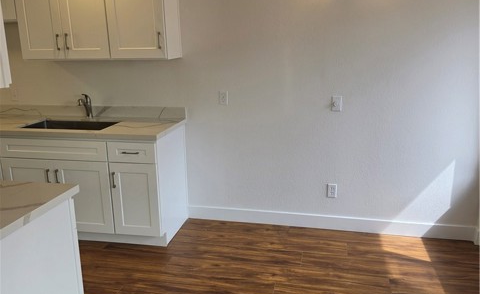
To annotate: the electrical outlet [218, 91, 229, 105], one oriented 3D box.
[{"bbox_3d":[-0.136,-0.397,3.487,0.076,0.117,0.011,2,15,12],"label":"electrical outlet"}]

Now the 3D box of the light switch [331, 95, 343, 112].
[{"bbox_3d":[0.753,-0.331,3.300,0.078,0.119,0.020,2,15,12],"label":"light switch"}]

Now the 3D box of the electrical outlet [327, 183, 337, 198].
[{"bbox_3d":[0.758,0.362,3.490,0.076,0.118,0.011,2,15,12],"label":"electrical outlet"}]

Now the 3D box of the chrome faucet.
[{"bbox_3d":[-1.324,-0.345,3.646,0.056,0.220,0.175,2,15,12],"label":"chrome faucet"}]

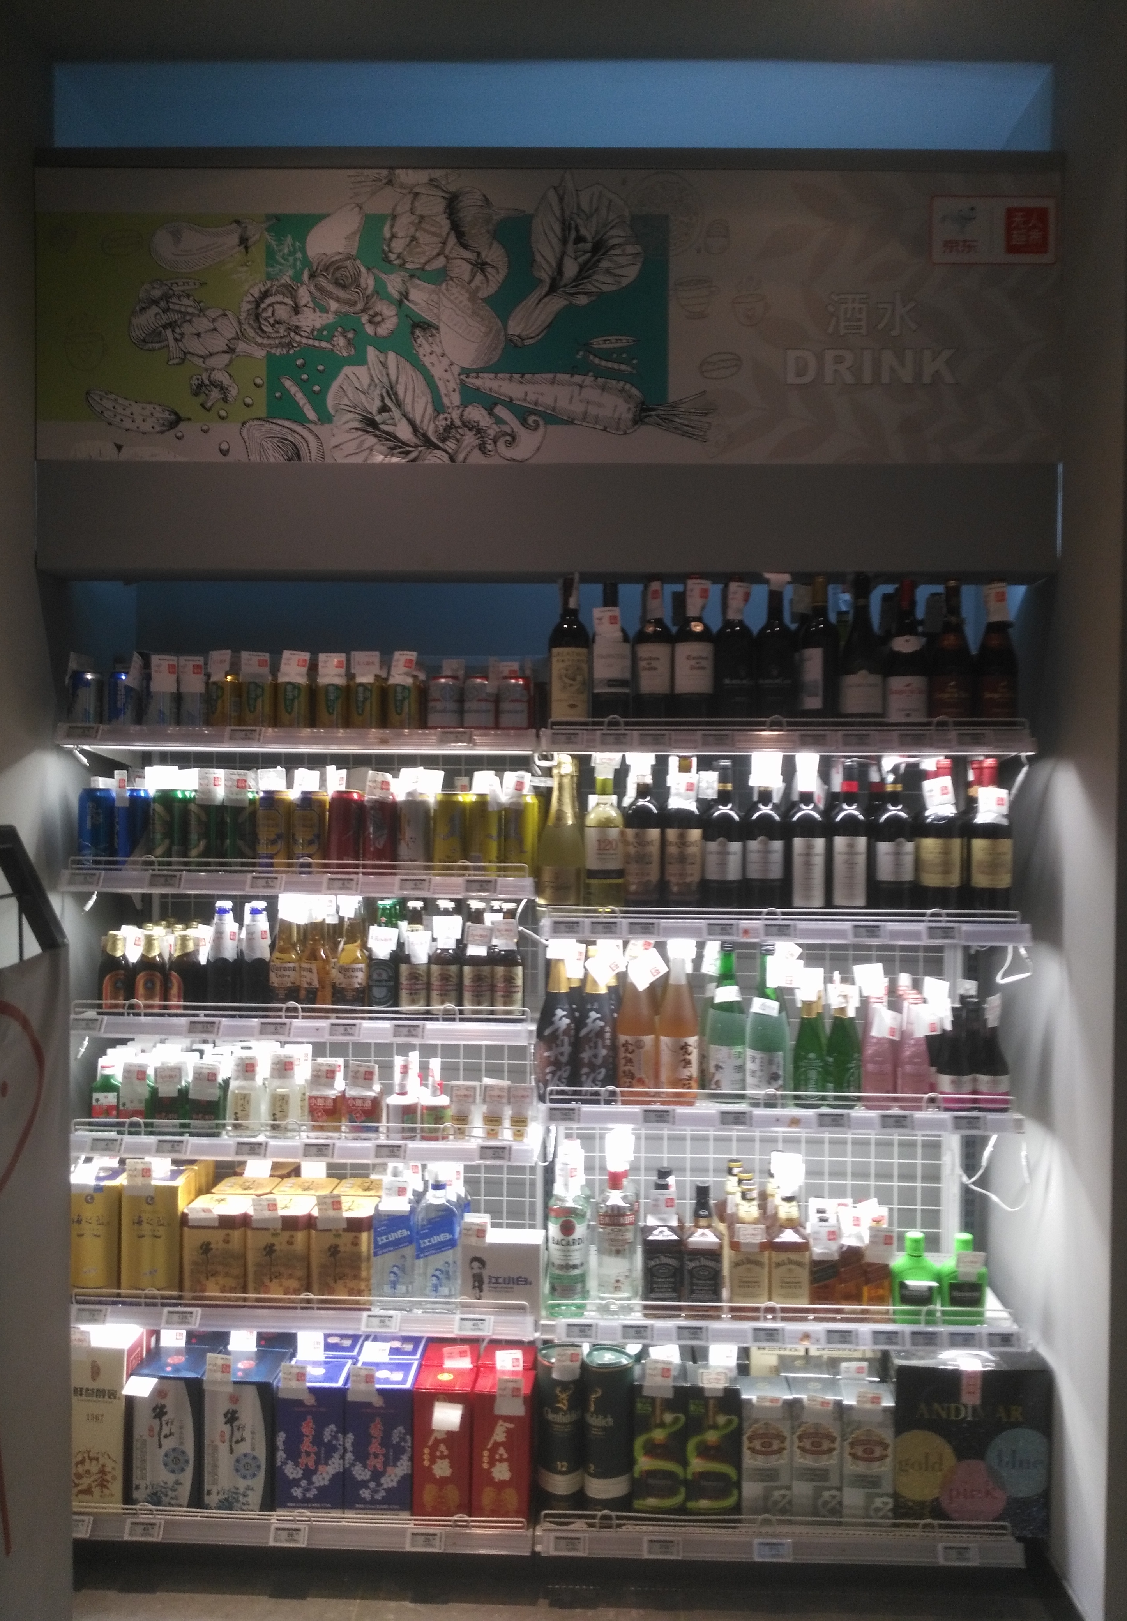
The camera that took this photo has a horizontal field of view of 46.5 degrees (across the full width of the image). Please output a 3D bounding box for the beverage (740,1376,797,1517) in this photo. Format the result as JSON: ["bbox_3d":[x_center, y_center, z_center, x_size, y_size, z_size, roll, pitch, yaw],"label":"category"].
[{"bbox_3d":[0.386,1.220,2.506,0.093,0.238,0.088,1,2,2],"label":"beverage"}]

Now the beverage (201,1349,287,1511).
[{"bbox_3d":[-0.611,1.208,2.549,0.133,0.257,0.137,1,1,2],"label":"beverage"}]

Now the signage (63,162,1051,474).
[{"bbox_3d":[-0.042,-0.989,2.639,2.048,0.586,0.040,1,1,2],"label":"signage"}]

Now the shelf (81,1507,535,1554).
[{"bbox_3d":[-0.499,1.369,2.677,0.900,0.069,0.360,1,1,2],"label":"shelf"}]

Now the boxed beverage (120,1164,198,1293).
[{"bbox_3d":[-0.793,0.834,2.576,0.111,0.231,0.105,1,1,2],"label":"boxed beverage"}]

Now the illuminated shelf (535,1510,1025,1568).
[{"bbox_3d":[0.415,1.364,2.670,0.915,0.082,0.420,1,1,1],"label":"illuminated shelf"}]

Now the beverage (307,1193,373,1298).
[{"bbox_3d":[-0.428,0.880,2.615,0.124,0.178,0.120,0,2,3],"label":"beverage"}]

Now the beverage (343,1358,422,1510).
[{"bbox_3d":[-0.352,1.234,2.578,0.127,0.251,0.126,1,1,2],"label":"beverage"}]

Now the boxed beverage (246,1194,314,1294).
[{"bbox_3d":[-0.536,0.852,2.534,0.121,0.176,0.122,1,1,2],"label":"boxed beverage"}]

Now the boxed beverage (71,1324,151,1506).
[{"bbox_3d":[-0.892,1.186,2.558,0.111,0.319,0.105,1,1,1],"label":"boxed beverage"}]

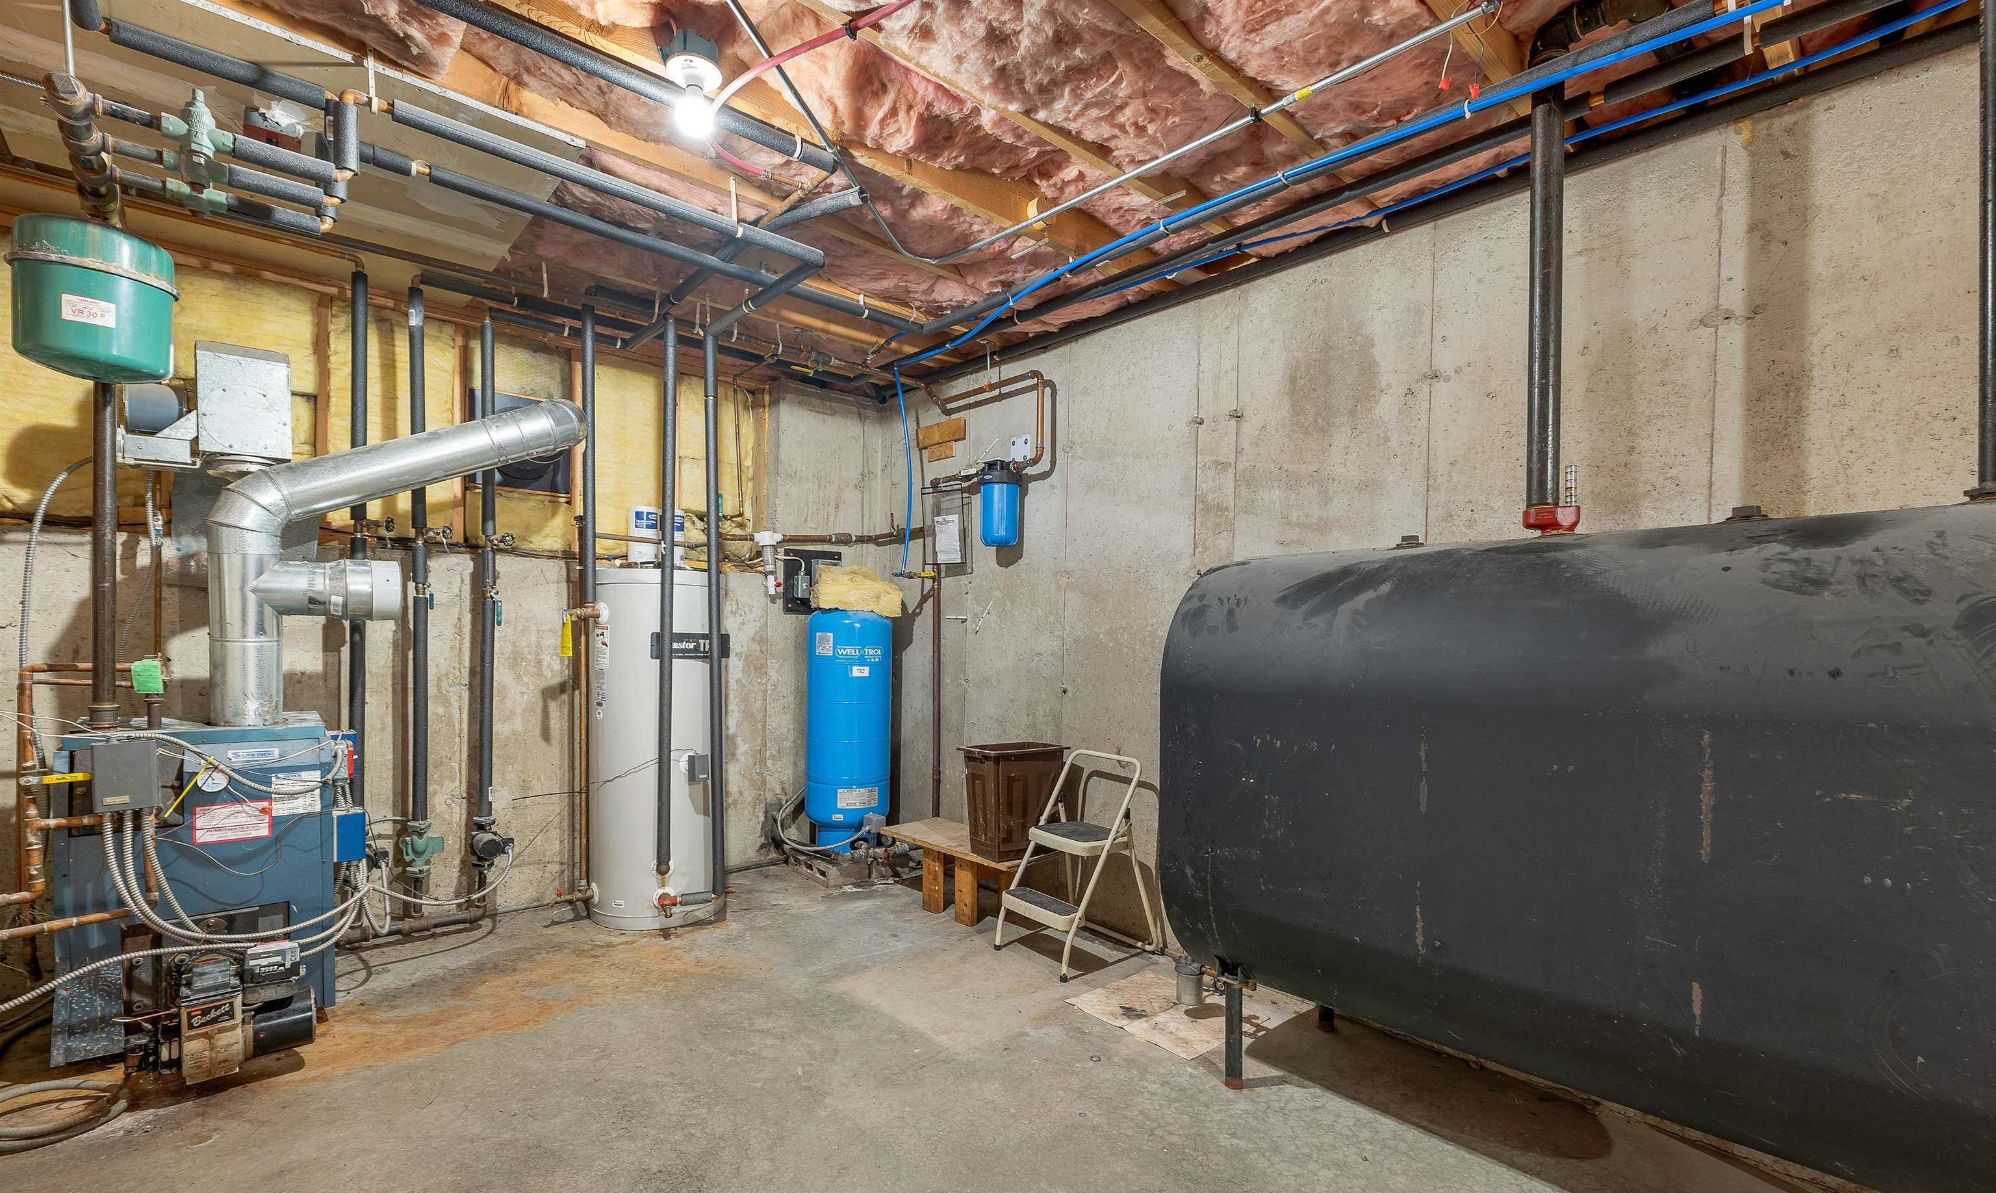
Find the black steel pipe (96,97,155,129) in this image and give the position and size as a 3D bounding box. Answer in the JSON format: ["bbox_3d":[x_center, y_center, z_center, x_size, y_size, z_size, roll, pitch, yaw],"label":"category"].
[{"bbox_3d":[-1.696,-0.942,1.620,0.088,0.034,0.034,1,-1,-42],"label":"black steel pipe"}]

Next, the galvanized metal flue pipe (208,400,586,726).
[{"bbox_3d":[-1.985,-0.125,2.840,1.030,1.090,0.300,1,-1,-16],"label":"galvanized metal flue pipe"}]

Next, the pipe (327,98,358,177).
[{"bbox_3d":[-1.450,-1.020,1.850,0.047,0.165,0.047,1,-1,-42],"label":"pipe"}]

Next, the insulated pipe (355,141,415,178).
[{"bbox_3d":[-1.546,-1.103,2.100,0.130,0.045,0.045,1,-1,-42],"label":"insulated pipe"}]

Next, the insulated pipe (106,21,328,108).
[{"bbox_3d":[-1.707,-1.174,1.841,0.360,0.045,0.045,1,-1,-41],"label":"insulated pipe"}]

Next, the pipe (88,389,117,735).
[{"bbox_3d":[-2.364,-0.109,2.200,0.044,0.930,0.044,1,-1,-42],"label":"pipe"}]

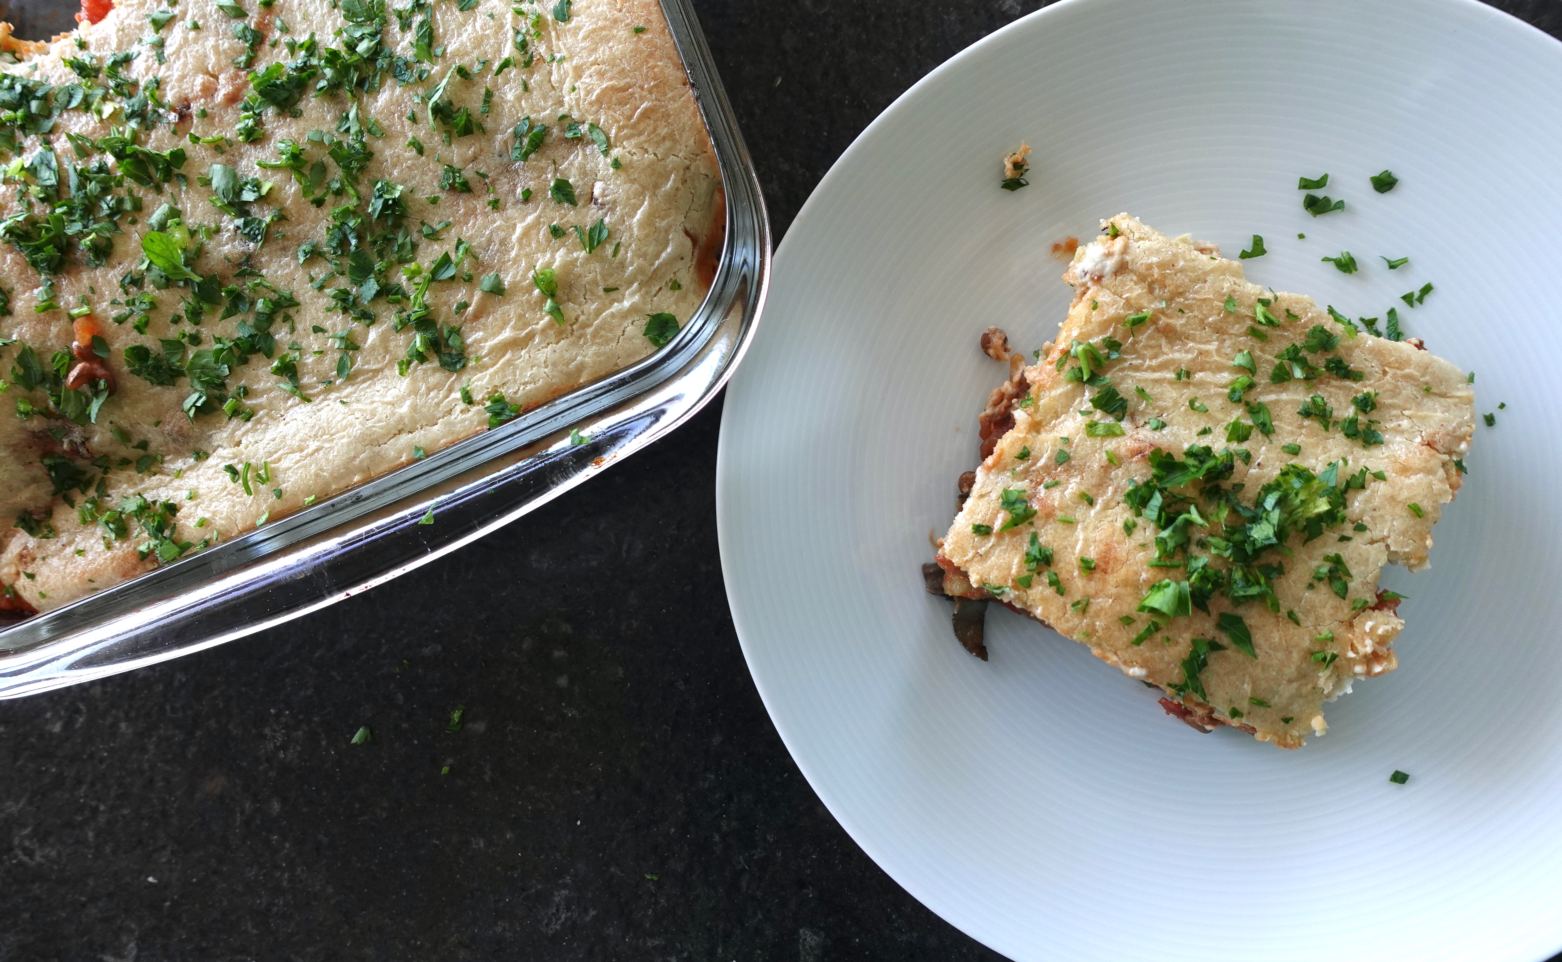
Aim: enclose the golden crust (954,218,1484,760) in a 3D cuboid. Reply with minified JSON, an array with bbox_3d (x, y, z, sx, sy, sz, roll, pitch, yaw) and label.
[{"bbox_3d":[0.111,0.001,0.277,0.109,0.030,0.105,25,92,7],"label":"golden crust"}]

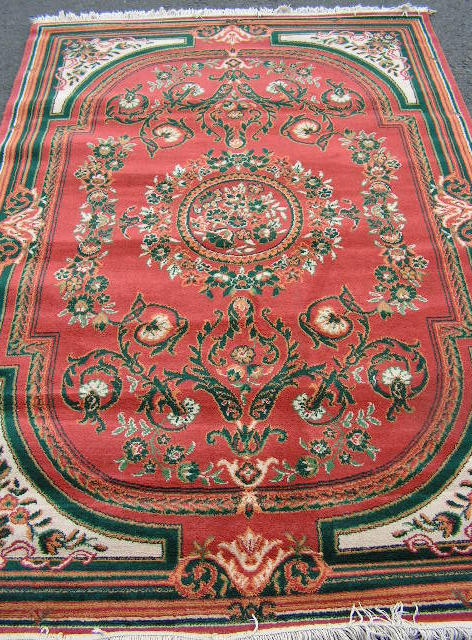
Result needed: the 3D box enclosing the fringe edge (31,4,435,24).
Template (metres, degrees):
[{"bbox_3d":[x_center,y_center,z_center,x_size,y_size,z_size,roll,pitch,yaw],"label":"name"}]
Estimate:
[{"bbox_3d":[-0.017,-1.291,2.801,1.700,0.020,0.070,-2,52,0],"label":"fringe edge"}]

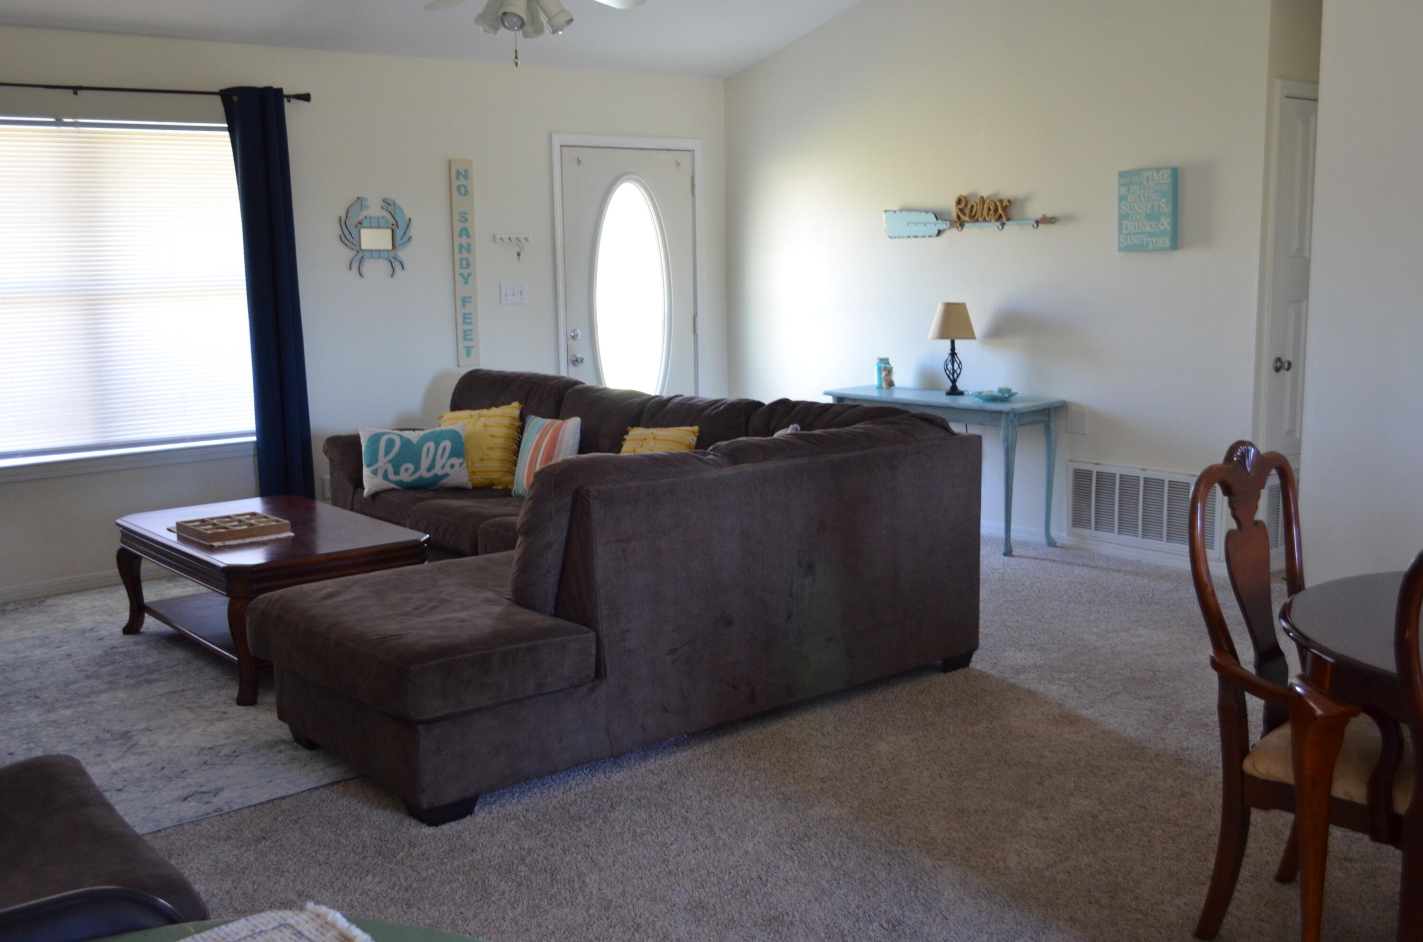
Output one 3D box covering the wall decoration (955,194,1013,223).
[{"bbox_3d":[1.324,-1.286,6.942,0.030,0.140,0.350,-8,12,-39],"label":"wall decoration"}]

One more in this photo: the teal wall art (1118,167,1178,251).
[{"bbox_3d":[1.920,-1.147,6.259,0.045,0.356,0.275,-8,12,-39],"label":"teal wall art"}]

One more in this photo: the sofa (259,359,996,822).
[{"bbox_3d":[-0.886,0.186,5.466,2.230,0.930,3.070,-8,12,-38],"label":"sofa"}]

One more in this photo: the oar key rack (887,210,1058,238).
[{"bbox_3d":[1.257,-1.233,7.050,0.050,0.142,1.110,-8,12,-39],"label":"oar key rack"}]

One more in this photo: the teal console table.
[{"bbox_3d":[1.161,-0.023,7.203,0.410,0.720,1.250,-8,12,-38],"label":"teal console table"}]

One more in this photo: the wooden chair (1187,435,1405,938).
[{"bbox_3d":[1.323,0.474,2.882,0.590,1.030,0.610,-9,12,-43],"label":"wooden chair"}]

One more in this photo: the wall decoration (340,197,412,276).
[{"bbox_3d":[-1.690,-1.181,7.169,0.400,0.401,0.035,-8,12,-38],"label":"wall decoration"}]

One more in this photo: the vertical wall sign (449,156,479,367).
[{"bbox_3d":[-1.304,-1.090,7.506,0.142,1.079,0.025,-8,12,-38],"label":"vertical wall sign"}]

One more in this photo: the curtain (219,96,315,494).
[{"bbox_3d":[-2.104,-0.725,6.801,0.323,2.150,0.120,-8,12,-38],"label":"curtain"}]

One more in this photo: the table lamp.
[{"bbox_3d":[1.207,-0.607,7.168,0.232,0.453,0.232,-1,9,0],"label":"table lamp"}]

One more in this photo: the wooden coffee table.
[{"bbox_3d":[-1.635,0.439,5.263,0.750,0.465,1.310,-8,12,-39],"label":"wooden coffee table"}]

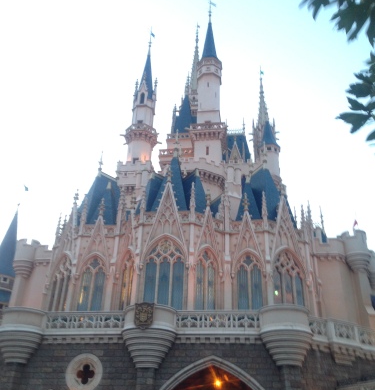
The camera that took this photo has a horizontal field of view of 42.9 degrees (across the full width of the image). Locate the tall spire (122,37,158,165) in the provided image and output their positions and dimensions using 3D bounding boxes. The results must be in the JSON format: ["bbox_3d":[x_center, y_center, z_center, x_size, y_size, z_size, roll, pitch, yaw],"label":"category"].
[{"bbox_3d":[-3.596,-9.077,42.128,2.748,15.395,2.748,-1,-32,6],"label":"tall spire"}]

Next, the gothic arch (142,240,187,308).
[{"bbox_3d":[-1.370,4.715,27.368,2.378,4.455,0.400,-1,-32,6],"label":"gothic arch"}]

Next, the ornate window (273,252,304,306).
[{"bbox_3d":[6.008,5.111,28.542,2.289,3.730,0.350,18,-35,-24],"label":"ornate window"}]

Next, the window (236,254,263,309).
[{"bbox_3d":[3.623,5.164,27.836,1.448,3.755,0.350,-1,-32,6],"label":"window"}]

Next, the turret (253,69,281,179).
[{"bbox_3d":[7.772,-7.501,47.275,2.545,13.845,2.545,-1,-32,6],"label":"turret"}]

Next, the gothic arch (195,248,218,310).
[{"bbox_3d":[1.055,4.878,27.586,1.539,4.230,0.500,15,-34,-19],"label":"gothic arch"}]

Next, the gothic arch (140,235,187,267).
[{"bbox_3d":[-1.407,3.364,28.219,2.687,2.070,0.450,-1,-32,6],"label":"gothic arch"}]

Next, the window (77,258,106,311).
[{"bbox_3d":[-5.826,5.555,28.959,1.686,3.755,0.350,-1,-32,6],"label":"window"}]

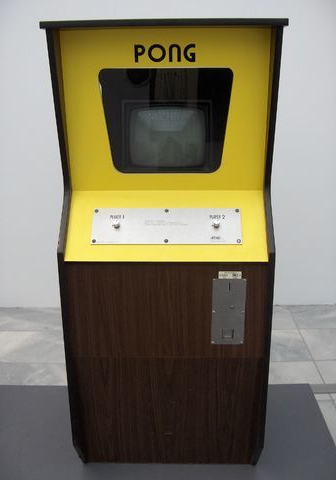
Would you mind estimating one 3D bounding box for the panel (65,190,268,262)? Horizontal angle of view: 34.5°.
[{"bbox_3d":[-0.003,-0.045,1.640,0.600,0.243,0.025,0,-26,2],"label":"panel"}]

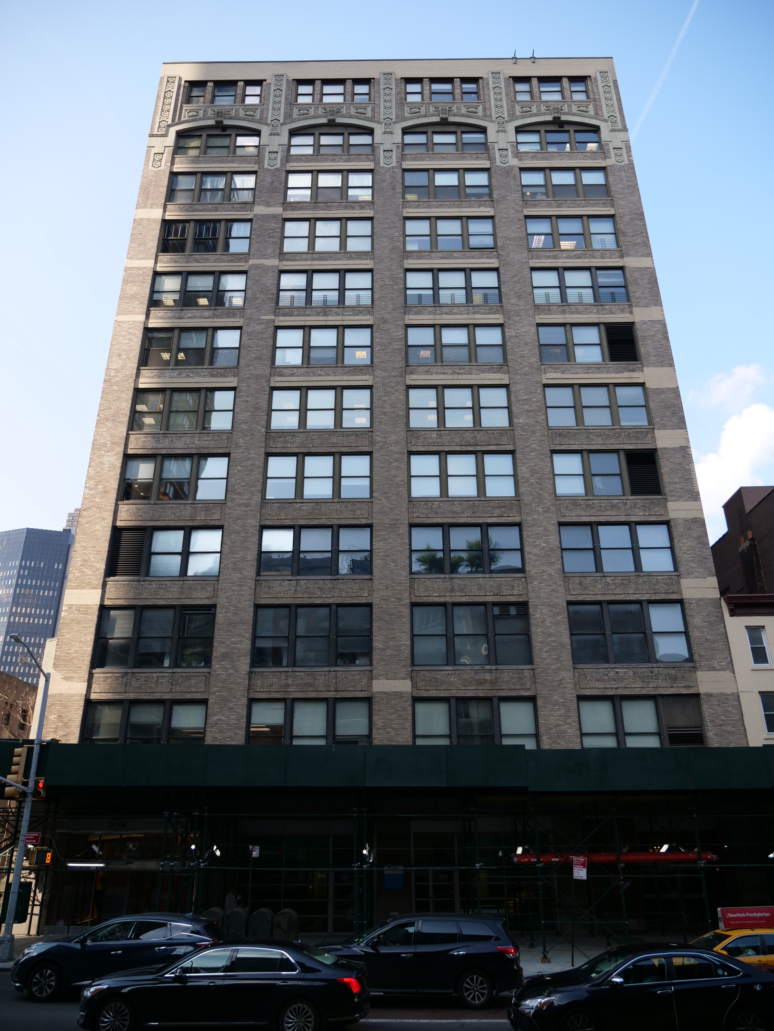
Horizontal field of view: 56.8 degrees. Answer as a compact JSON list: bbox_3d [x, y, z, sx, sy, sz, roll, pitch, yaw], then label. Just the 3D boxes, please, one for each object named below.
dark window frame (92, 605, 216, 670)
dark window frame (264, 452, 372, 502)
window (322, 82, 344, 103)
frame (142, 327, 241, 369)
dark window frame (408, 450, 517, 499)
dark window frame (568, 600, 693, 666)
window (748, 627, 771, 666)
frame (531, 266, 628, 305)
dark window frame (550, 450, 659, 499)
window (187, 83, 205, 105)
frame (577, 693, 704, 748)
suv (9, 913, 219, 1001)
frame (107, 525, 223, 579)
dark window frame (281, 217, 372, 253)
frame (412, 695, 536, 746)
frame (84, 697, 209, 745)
[{"bbox_3d":[-9.650,5.067,29.827,4.838,2.754,0.200,-1,-24,1],"label":"dark window frame"},{"bbox_3d":[-3.224,-1.837,33.654,5.035,2.540,0.200,0,-24,0],"label":"dark window frame"},{"bbox_3d":[-3.153,-25.146,42.491,1.248,1.808,0.220,-1,-24,0],"label":"window"},{"bbox_3d":[-10.002,-8.625,36.737,4.867,2.614,0.200,0,-24,0],"label":"frame"},{"bbox_3d":[3.372,-1.822,32.215,4.778,2.426,0.220,-1,-24,0],"label":"dark window frame"},{"bbox_3d":[9.851,4.794,29.246,4.560,2.613,0.220,-1,-24,0],"label":"dark window frame"},{"bbox_3d":[15.698,5.532,30.167,0.760,1.611,0.200,0,-24,0],"label":"window"},{"bbox_3d":[9.783,-11.732,36.474,4.685,2.436,0.220,-1,-24,0],"label":"frame"},{"bbox_3d":[9.724,-1.848,31.819,4.633,2.355,0.300,-1,-24,0],"label":"dark window frame"},{"bbox_3d":[-11.491,-25.454,43.141,0.967,1.973,0.200,-1,-24,1],"label":"window"},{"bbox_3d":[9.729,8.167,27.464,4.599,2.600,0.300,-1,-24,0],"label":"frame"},{"bbox_3d":[-6.140,10.323,16.951,4.890,1.690,1.920,-1,-24,0],"label":"suv"},{"bbox_3d":[-9.522,1.589,30.873,4.762,2.442,0.220,-1,-24,0],"label":"frame"},{"bbox_3d":[-3.326,-15.594,39.737,4.987,2.587,0.200,0,-24,0],"label":"dark window frame"},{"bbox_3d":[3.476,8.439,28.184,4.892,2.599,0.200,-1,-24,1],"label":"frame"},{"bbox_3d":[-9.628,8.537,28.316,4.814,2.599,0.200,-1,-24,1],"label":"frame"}]

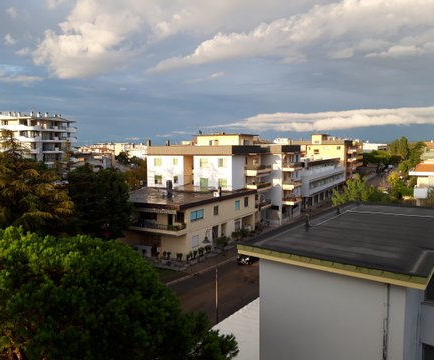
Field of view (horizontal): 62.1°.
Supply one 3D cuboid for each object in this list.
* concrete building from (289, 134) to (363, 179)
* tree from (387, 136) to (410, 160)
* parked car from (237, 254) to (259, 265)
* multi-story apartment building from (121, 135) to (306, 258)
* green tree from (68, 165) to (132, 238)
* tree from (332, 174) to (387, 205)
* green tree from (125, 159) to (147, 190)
[{"bbox_3d":[39.100,-7.129,132.933,22.000,17.300,29.000,3,7,32],"label":"concrete building"},{"bbox_3d":[90.624,-12.019,179.679,10.500,18.000,10.500,3,7,32],"label":"tree"},{"bbox_3d":[4.263,9.351,45.096,1.750,1.470,4.200,3,7,32],"label":"parked car"},{"bbox_3d":[-0.388,0.135,63.284,18.800,16.300,38.000,3,7,32],"label":"multi-story apartment building"},{"bbox_3d":[-14.075,4.056,43.596,7.800,12.300,7.800,3,7,32],"label":"green tree"},{"bbox_3d":[19.695,4.425,50.665,7.500,10.200,7.500,3,7,32],"label":"tree"},{"bbox_3d":[-18.311,0.835,82.467,7.000,11.200,7.000,3,7,32],"label":"green tree"}]

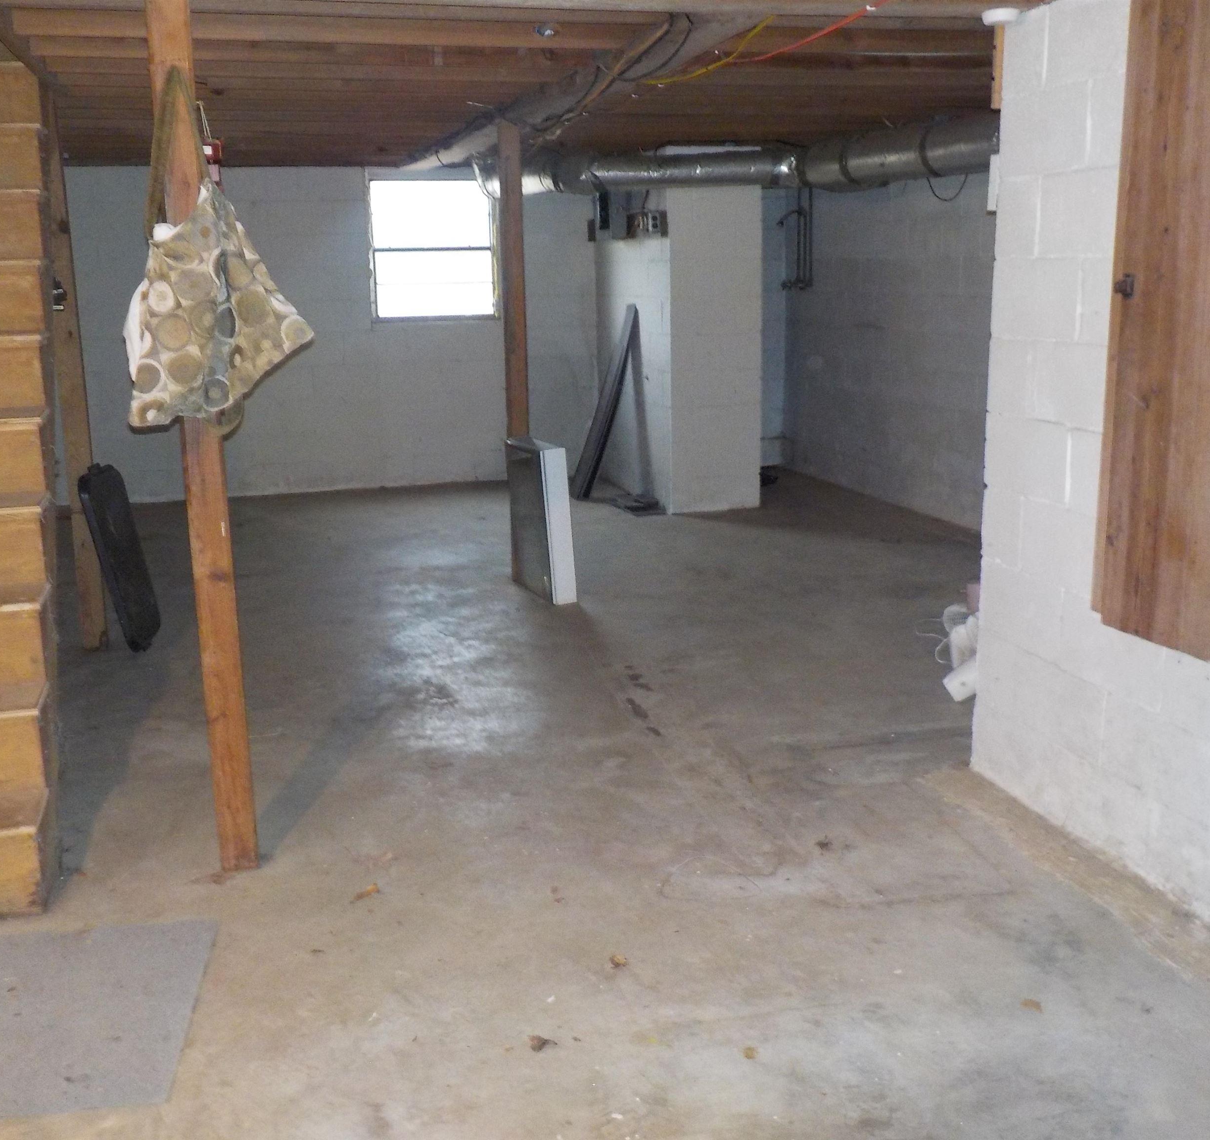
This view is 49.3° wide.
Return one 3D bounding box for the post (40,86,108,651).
[{"bbox_3d":[-1.992,-0.710,4.878,0.089,2.044,0.089,-4,12,-14],"label":"post"}]

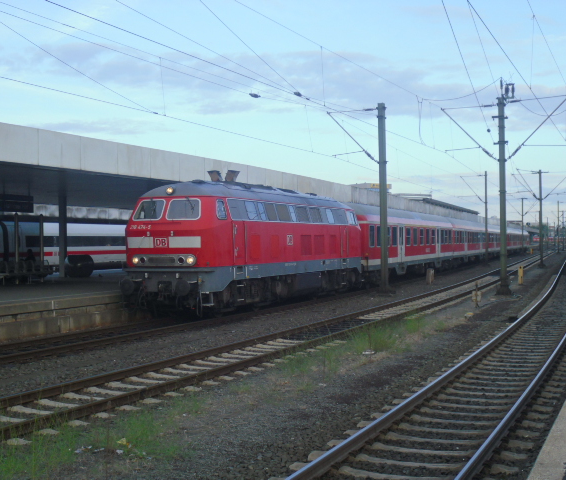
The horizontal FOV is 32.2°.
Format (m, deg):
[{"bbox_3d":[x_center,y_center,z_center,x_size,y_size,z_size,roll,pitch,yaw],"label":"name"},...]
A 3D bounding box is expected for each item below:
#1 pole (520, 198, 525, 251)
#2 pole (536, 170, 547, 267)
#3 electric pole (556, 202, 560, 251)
[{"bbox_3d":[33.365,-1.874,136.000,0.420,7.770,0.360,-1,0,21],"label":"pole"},{"bbox_3d":[21.368,-1.777,81.000,0.500,7.940,0.400,-1,0,21],"label":"pole"},{"bbox_3d":[41.641,-2.039,148.000,0.380,7.850,0.340,-1,0,21],"label":"electric pole"}]

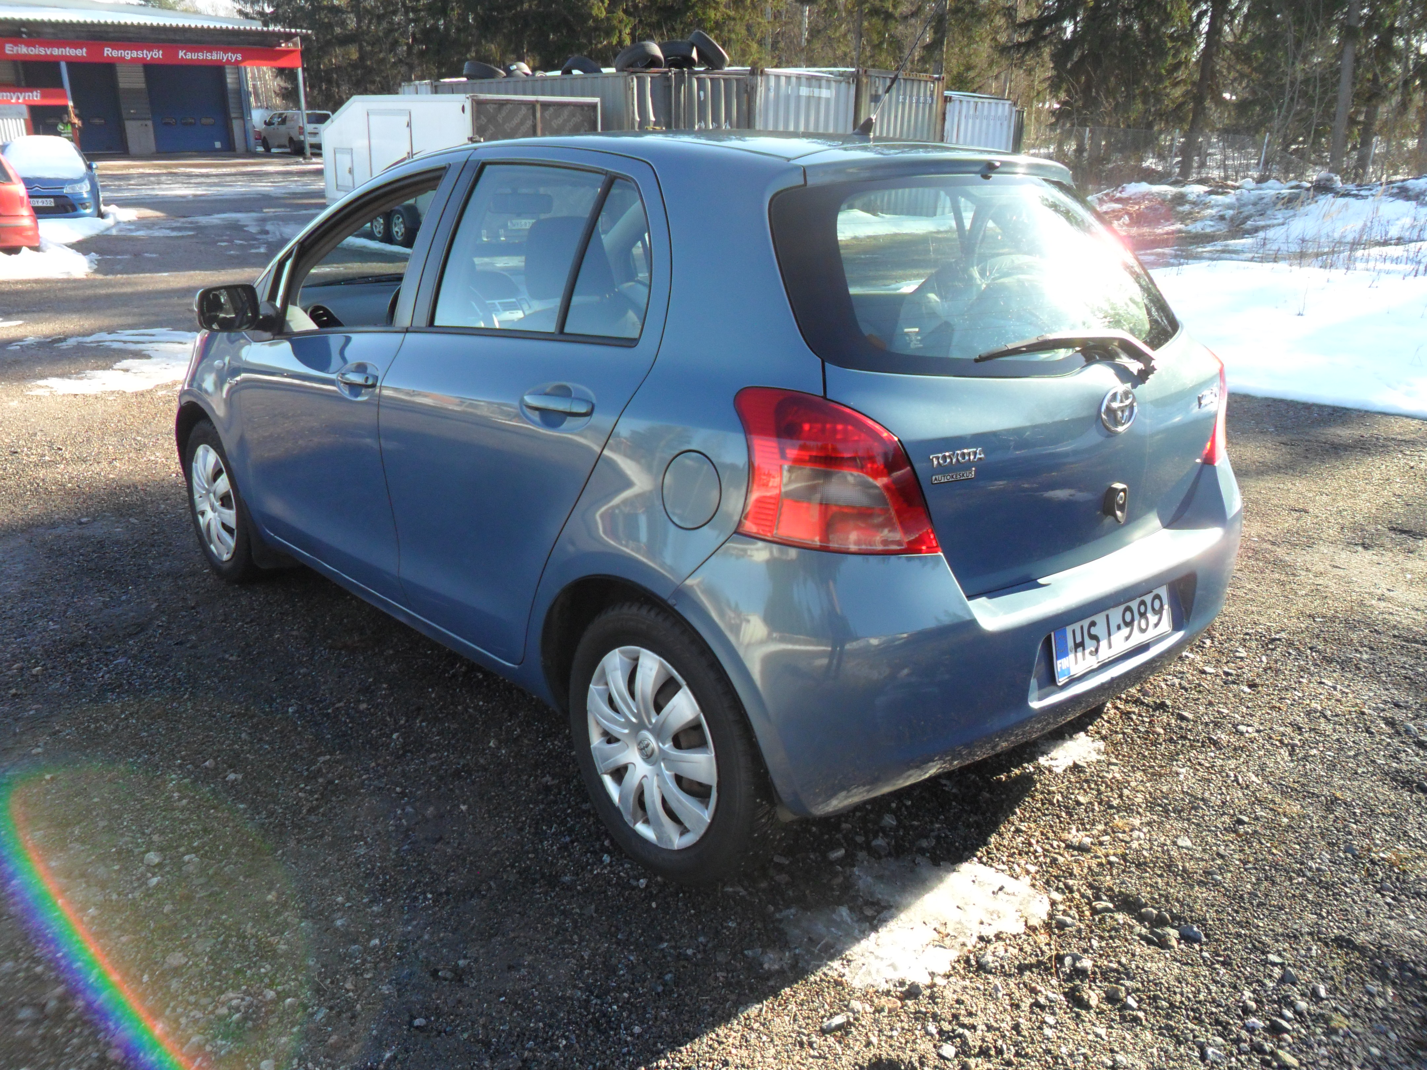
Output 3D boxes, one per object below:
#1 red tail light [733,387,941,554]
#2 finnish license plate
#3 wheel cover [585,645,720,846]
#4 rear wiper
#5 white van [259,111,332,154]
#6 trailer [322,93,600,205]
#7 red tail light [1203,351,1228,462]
[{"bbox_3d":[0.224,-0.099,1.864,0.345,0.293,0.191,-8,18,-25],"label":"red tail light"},{"bbox_3d":[0.811,0.196,2.241,0.442,0.113,0.015,-13,12,-39],"label":"finnish license plate"},{"bbox_3d":[-0.117,0.408,2.156,0.060,0.402,0.402,-13,21,-39],"label":"wheel cover"},{"bbox_3d":[0.678,-0.322,2.072,0.510,0.112,0.080,-10,19,-32],"label":"rear wiper"},{"bbox_3d":[-20.060,-19.349,53.407,1.900,1.950,4.850,-18,27,-41],"label":"white van"},{"bbox_3d":[-3.973,-5.534,16.879,2.233,2.042,4.700,-17,27,-40],"label":"trailer"},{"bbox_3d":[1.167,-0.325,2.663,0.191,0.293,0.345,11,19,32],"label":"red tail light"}]

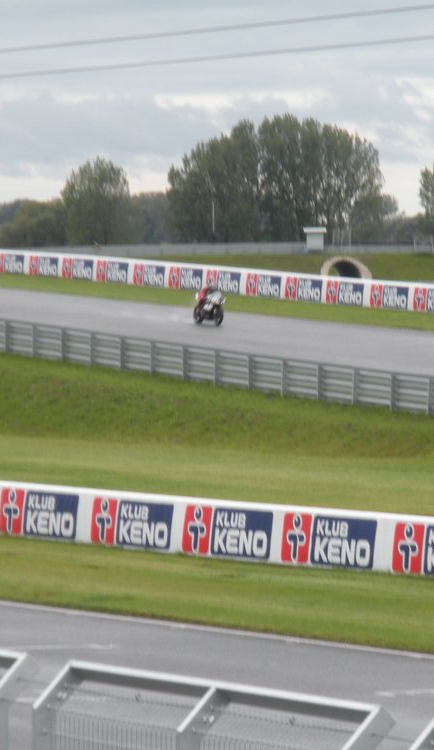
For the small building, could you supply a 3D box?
[{"bbox_3d":[9.490,-13.050,485.000,2.250,2.490,2.200,0,2,-2],"label":"small building"}]

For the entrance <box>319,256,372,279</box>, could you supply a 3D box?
[{"bbox_3d":[12.160,-9.390,472.000,4.840,3.470,2.600,0,2,-5],"label":"entrance"}]

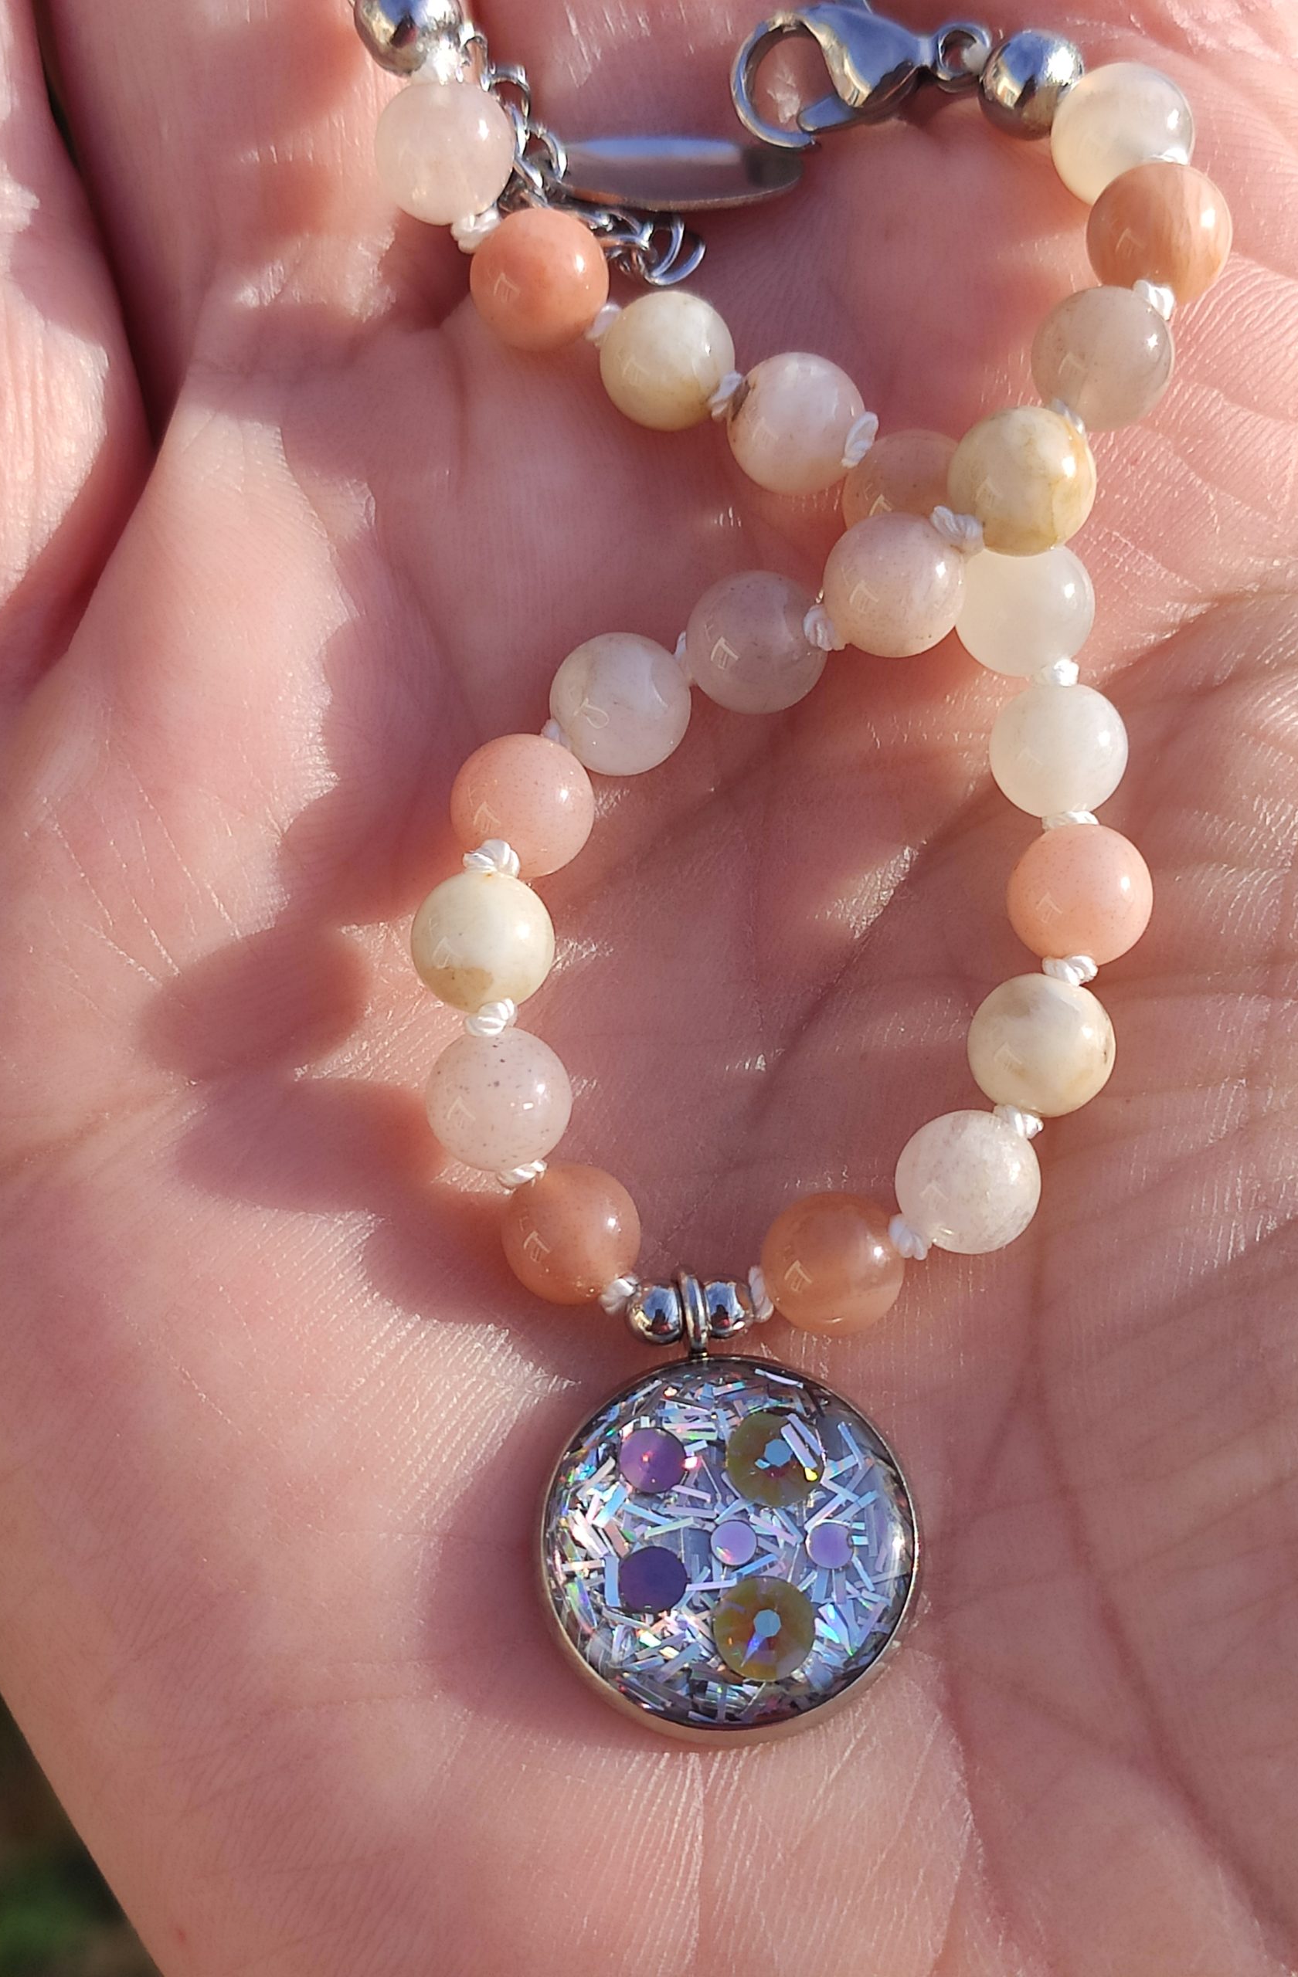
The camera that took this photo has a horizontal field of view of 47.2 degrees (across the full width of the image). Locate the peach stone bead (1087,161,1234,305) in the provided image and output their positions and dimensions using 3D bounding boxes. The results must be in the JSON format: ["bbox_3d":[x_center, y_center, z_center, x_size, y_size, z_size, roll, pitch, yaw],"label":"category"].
[{"bbox_3d":[0.029,-0.044,0.086,0.008,0.008,0.008,0,60,0],"label":"peach stone bead"}]

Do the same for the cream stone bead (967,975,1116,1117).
[{"bbox_3d":[0.022,0.003,0.083,0.008,0.008,0.008,0,53,0],"label":"cream stone bead"}]

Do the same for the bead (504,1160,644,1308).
[{"bbox_3d":[-0.004,0.014,0.085,0.008,0.008,0.008,0,53,0],"label":"bead"}]

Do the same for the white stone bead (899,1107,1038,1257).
[{"bbox_3d":[0.018,0.011,0.083,0.008,0.008,0.008,0,53,0],"label":"white stone bead"}]

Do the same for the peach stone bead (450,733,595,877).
[{"bbox_3d":[-0.007,-0.010,0.083,0.008,0.008,0.008,0,53,0],"label":"peach stone bead"}]

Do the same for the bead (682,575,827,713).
[{"bbox_3d":[0.006,-0.020,0.085,0.008,0.008,0.008,1,55,-1],"label":"bead"}]

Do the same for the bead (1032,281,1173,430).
[{"bbox_3d":[0.027,-0.037,0.087,0.008,0.008,0.008,0,53,0],"label":"bead"}]

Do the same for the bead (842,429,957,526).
[{"bbox_3d":[0.016,-0.030,0.090,0.008,0.008,0.008,0,60,0],"label":"bead"}]

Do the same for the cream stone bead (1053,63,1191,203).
[{"bbox_3d":[0.028,-0.050,0.086,0.008,0.008,0.008,0,60,0],"label":"cream stone bead"}]

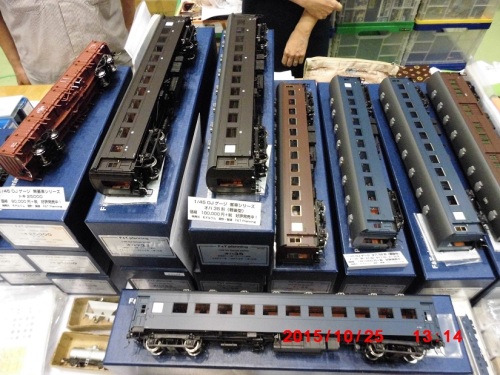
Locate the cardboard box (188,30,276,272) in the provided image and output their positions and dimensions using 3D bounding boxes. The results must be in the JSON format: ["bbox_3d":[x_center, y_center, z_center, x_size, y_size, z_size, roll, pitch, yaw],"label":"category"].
[{"bbox_3d":[-0.014,-0.111,0.729,0.118,0.136,0.547,2,51,2],"label":"cardboard box"}]

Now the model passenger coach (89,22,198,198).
[{"bbox_3d":[-0.168,-0.171,0.649,0.086,0.063,0.436,2,51,2],"label":"model passenger coach"}]

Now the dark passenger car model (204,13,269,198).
[{"bbox_3d":[-0.012,-0.176,0.652,0.086,0.063,0.436,1,51,1],"label":"dark passenger car model"}]

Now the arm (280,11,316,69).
[{"bbox_3d":[0.169,-0.486,1.173,0.080,0.210,0.080,15,41,-18],"label":"arm"}]

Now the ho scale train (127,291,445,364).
[{"bbox_3d":[0.049,0.206,0.541,0.436,0.063,0.086,1,51,1],"label":"ho scale train"}]

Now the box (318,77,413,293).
[{"bbox_3d":[0.233,-0.020,0.839,0.118,0.136,0.547,1,51,2],"label":"box"}]

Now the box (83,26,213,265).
[{"bbox_3d":[-0.157,-0.120,0.736,0.118,0.136,0.547,2,51,2],"label":"box"}]

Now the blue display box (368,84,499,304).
[{"bbox_3d":[0.372,-0.016,0.835,0.118,0.136,0.547,2,51,2],"label":"blue display box"}]

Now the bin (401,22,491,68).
[{"bbox_3d":[1.008,-0.907,2.032,0.380,0.265,0.460,-1,51,0],"label":"bin"}]

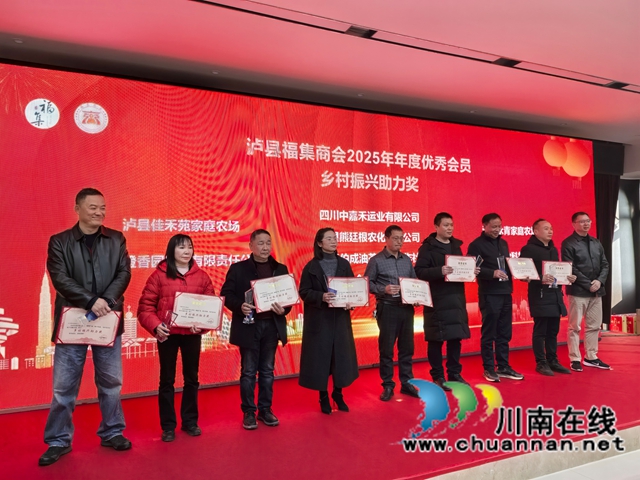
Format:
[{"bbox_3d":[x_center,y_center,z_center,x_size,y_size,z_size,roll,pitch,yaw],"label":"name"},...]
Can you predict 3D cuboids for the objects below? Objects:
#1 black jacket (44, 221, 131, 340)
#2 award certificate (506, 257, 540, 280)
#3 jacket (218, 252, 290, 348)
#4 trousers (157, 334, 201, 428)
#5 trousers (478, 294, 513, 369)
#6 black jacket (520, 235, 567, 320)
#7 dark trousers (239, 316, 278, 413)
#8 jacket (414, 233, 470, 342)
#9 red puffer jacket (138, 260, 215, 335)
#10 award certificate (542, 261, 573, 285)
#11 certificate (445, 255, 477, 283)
[{"bbox_3d":[-1.612,0.274,3.498,0.532,0.786,0.364,0,-2,-27],"label":"black jacket"},{"bbox_3d":[2.151,0.305,5.272,0.355,0.250,0.012,0,-25,-23],"label":"award certificate"},{"bbox_3d":[-0.522,0.479,4.052,0.577,0.720,0.364,0,-2,-25],"label":"jacket"},{"bbox_3d":[-1.078,1.023,3.802,0.334,0.759,0.263,0,-2,-22],"label":"trousers"},{"bbox_3d":[1.950,0.980,5.530,0.380,0.900,0.280,0,-3,-23],"label":"trousers"},{"bbox_3d":[2.594,0.425,5.825,0.562,0.926,0.385,0,-2,-20],"label":"black jacket"},{"bbox_3d":[-0.503,0.986,4.120,0.360,0.860,0.270,0,-3,-18],"label":"dark trousers"},{"bbox_3d":[1.246,0.468,5.127,0.619,1.085,0.405,0,-2,-22],"label":"jacket"},{"bbox_3d":[-1.077,0.417,3.765,0.552,0.522,0.385,0,-2,-24],"label":"red puffer jacket"},{"bbox_3d":[2.586,0.364,5.434,0.355,0.250,0.012,0,-2,-13],"label":"award certificate"},{"bbox_3d":[1.374,0.285,4.848,0.355,0.250,0.012,1,-4,-22],"label":"certificate"}]

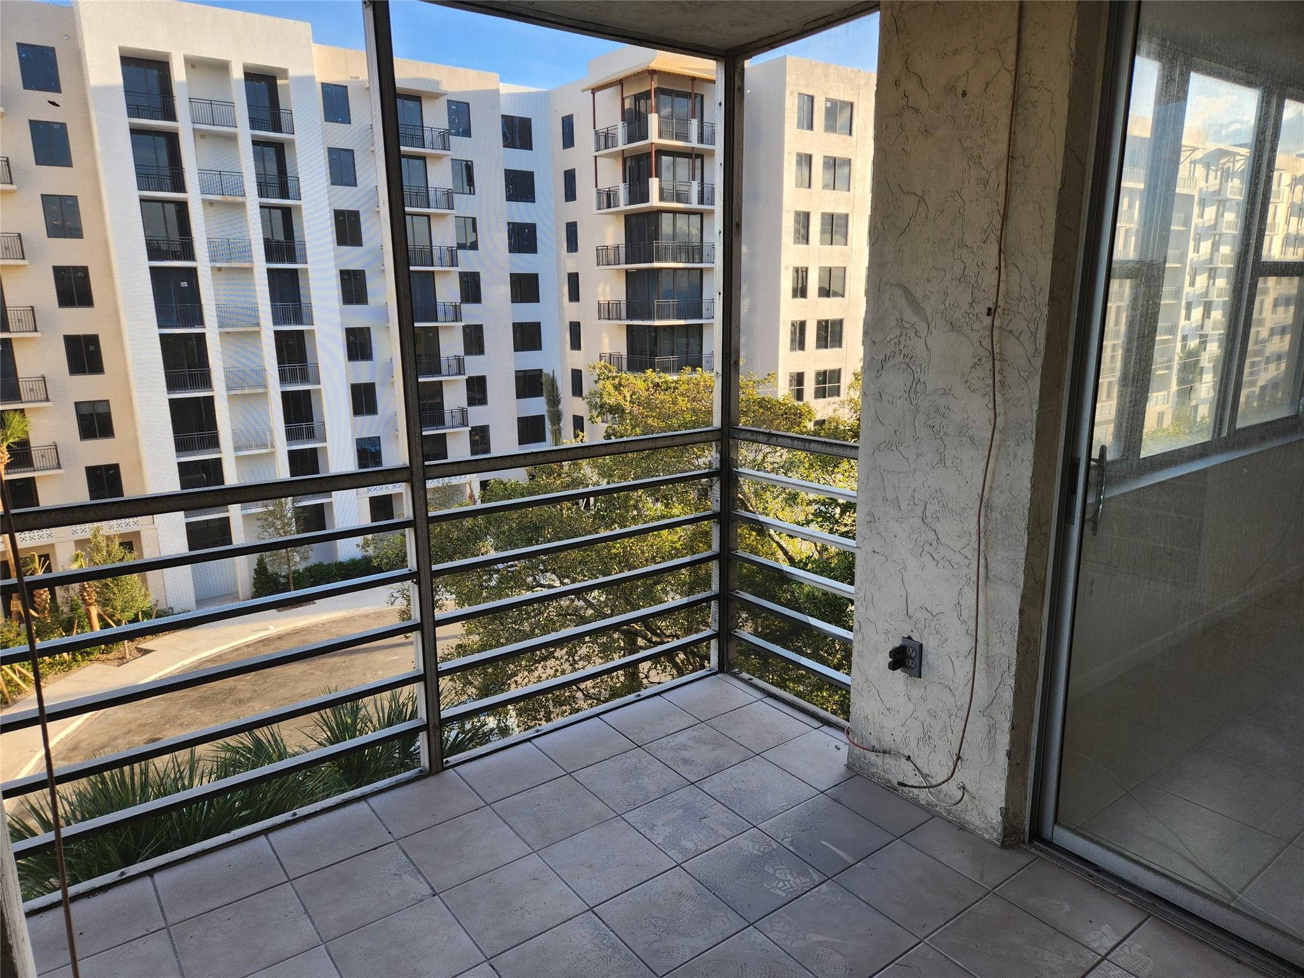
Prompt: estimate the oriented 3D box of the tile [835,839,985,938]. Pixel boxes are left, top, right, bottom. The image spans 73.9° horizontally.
[{"bbox_3d":[0.723,1.113,2.425,0.303,0.010,0.303,-9,16,-36],"label":"tile"}]

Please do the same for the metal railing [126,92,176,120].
[{"bbox_3d":[-22.543,-17.096,39.007,1.984,1.200,1.500,-10,16,-34],"label":"metal railing"}]

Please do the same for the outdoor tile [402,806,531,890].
[{"bbox_3d":[-0.563,1.083,2.615,0.297,0.011,0.297,-10,15,-36],"label":"outdoor tile"}]

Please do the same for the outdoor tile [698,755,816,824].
[{"bbox_3d":[0.356,1.014,2.925,0.302,0.010,0.302,-10,16,-36],"label":"outdoor tile"}]

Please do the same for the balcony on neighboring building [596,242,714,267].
[{"bbox_3d":[0.476,-12.993,48.175,4.828,1.075,5.364,-10,15,-35],"label":"balcony on neighboring building"}]

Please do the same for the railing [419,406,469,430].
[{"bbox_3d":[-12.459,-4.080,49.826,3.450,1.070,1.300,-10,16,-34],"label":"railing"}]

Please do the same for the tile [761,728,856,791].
[{"bbox_3d":[0.601,0.973,3.104,0.302,0.010,0.302,-10,16,-36],"label":"tile"}]

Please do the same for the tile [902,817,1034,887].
[{"bbox_3d":[0.946,1.074,2.585,0.242,0.011,0.297,-10,15,-36],"label":"tile"}]

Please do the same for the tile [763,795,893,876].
[{"bbox_3d":[0.541,1.069,2.685,0.302,0.010,0.302,-10,16,-36],"label":"tile"}]

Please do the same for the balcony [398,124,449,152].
[{"bbox_3d":[-12.735,-18.531,46.034,4.173,1.200,1.290,-10,16,-36],"label":"balcony"}]

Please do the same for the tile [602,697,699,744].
[{"bbox_3d":[-0.013,0.906,3.387,0.297,0.011,0.291,-10,15,-36],"label":"tile"}]

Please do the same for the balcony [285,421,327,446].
[{"bbox_3d":[-17.905,-2.876,44.731,1.965,1.070,0.070,-10,16,-34],"label":"balcony"}]

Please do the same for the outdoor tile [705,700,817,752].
[{"bbox_3d":[0.414,0.914,3.320,0.303,0.012,0.303,-9,16,-36],"label":"outdoor tile"}]

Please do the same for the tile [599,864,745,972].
[{"bbox_3d":[0.051,1.152,2.325,0.302,0.010,0.302,-10,16,-36],"label":"tile"}]

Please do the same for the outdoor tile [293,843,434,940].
[{"bbox_3d":[-0.807,1.118,2.421,0.303,0.012,0.303,-9,16,-36],"label":"outdoor tile"}]

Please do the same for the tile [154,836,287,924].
[{"bbox_3d":[-1.226,1.107,2.465,0.303,0.010,0.272,-9,16,-36],"label":"tile"}]

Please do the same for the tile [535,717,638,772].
[{"bbox_3d":[-0.253,0.945,3.192,0.303,0.012,0.285,-9,16,-36],"label":"tile"}]

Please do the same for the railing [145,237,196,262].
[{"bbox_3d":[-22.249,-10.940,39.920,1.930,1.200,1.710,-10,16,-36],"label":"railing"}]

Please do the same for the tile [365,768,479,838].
[{"bbox_3d":[-0.740,1.034,2.846,0.297,0.011,0.273,-10,15,-36],"label":"tile"}]

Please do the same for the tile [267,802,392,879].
[{"bbox_3d":[-0.983,1.067,2.645,0.303,0.010,0.272,-9,16,-36],"label":"tile"}]

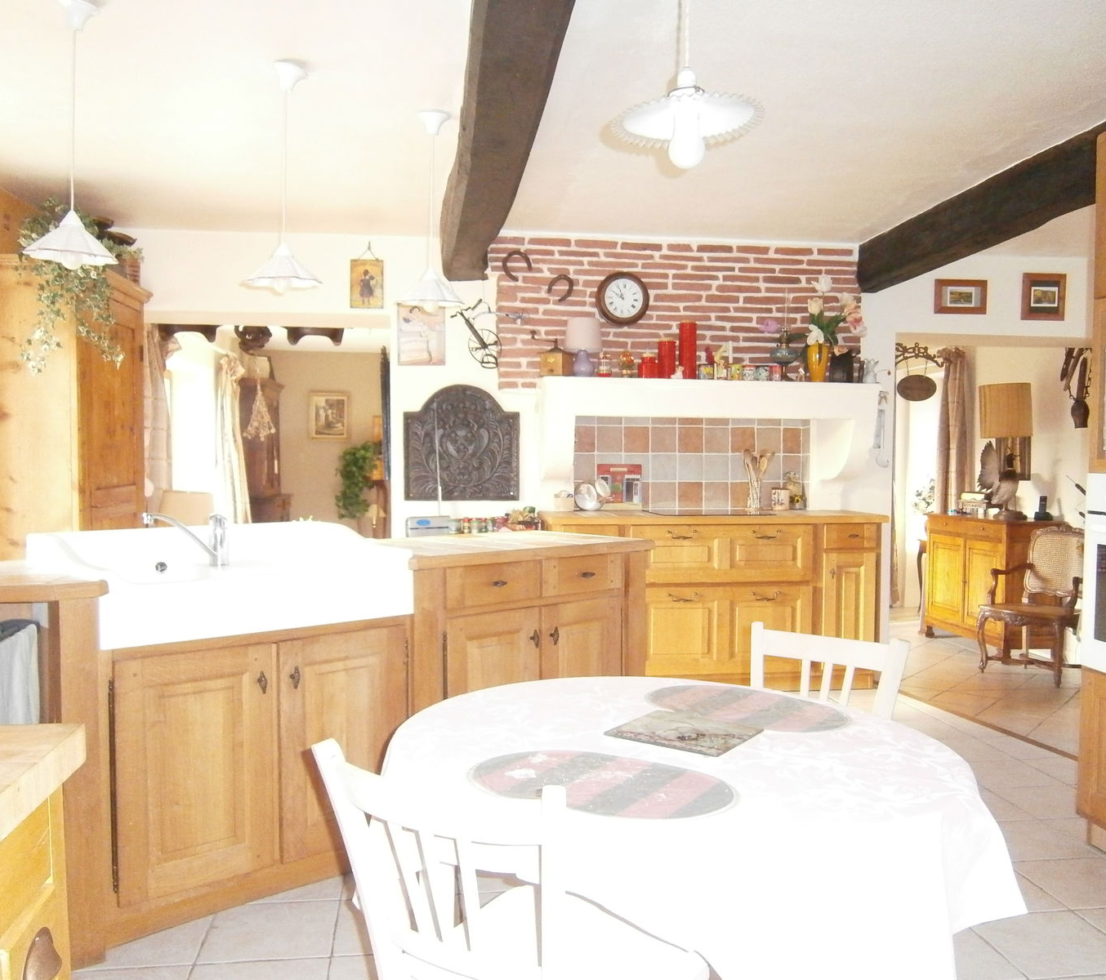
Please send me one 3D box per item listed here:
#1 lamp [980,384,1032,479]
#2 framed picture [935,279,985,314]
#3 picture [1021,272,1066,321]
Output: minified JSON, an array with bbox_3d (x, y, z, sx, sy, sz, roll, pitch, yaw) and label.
[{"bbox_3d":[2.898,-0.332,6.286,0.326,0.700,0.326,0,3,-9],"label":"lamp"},{"bbox_3d":[2.421,-1.149,5.818,0.331,0.215,0.025,0,3,-9],"label":"framed picture"},{"bbox_3d":[2.957,-1.166,5.898,0.289,0.290,0.025,0,3,-9],"label":"picture"}]

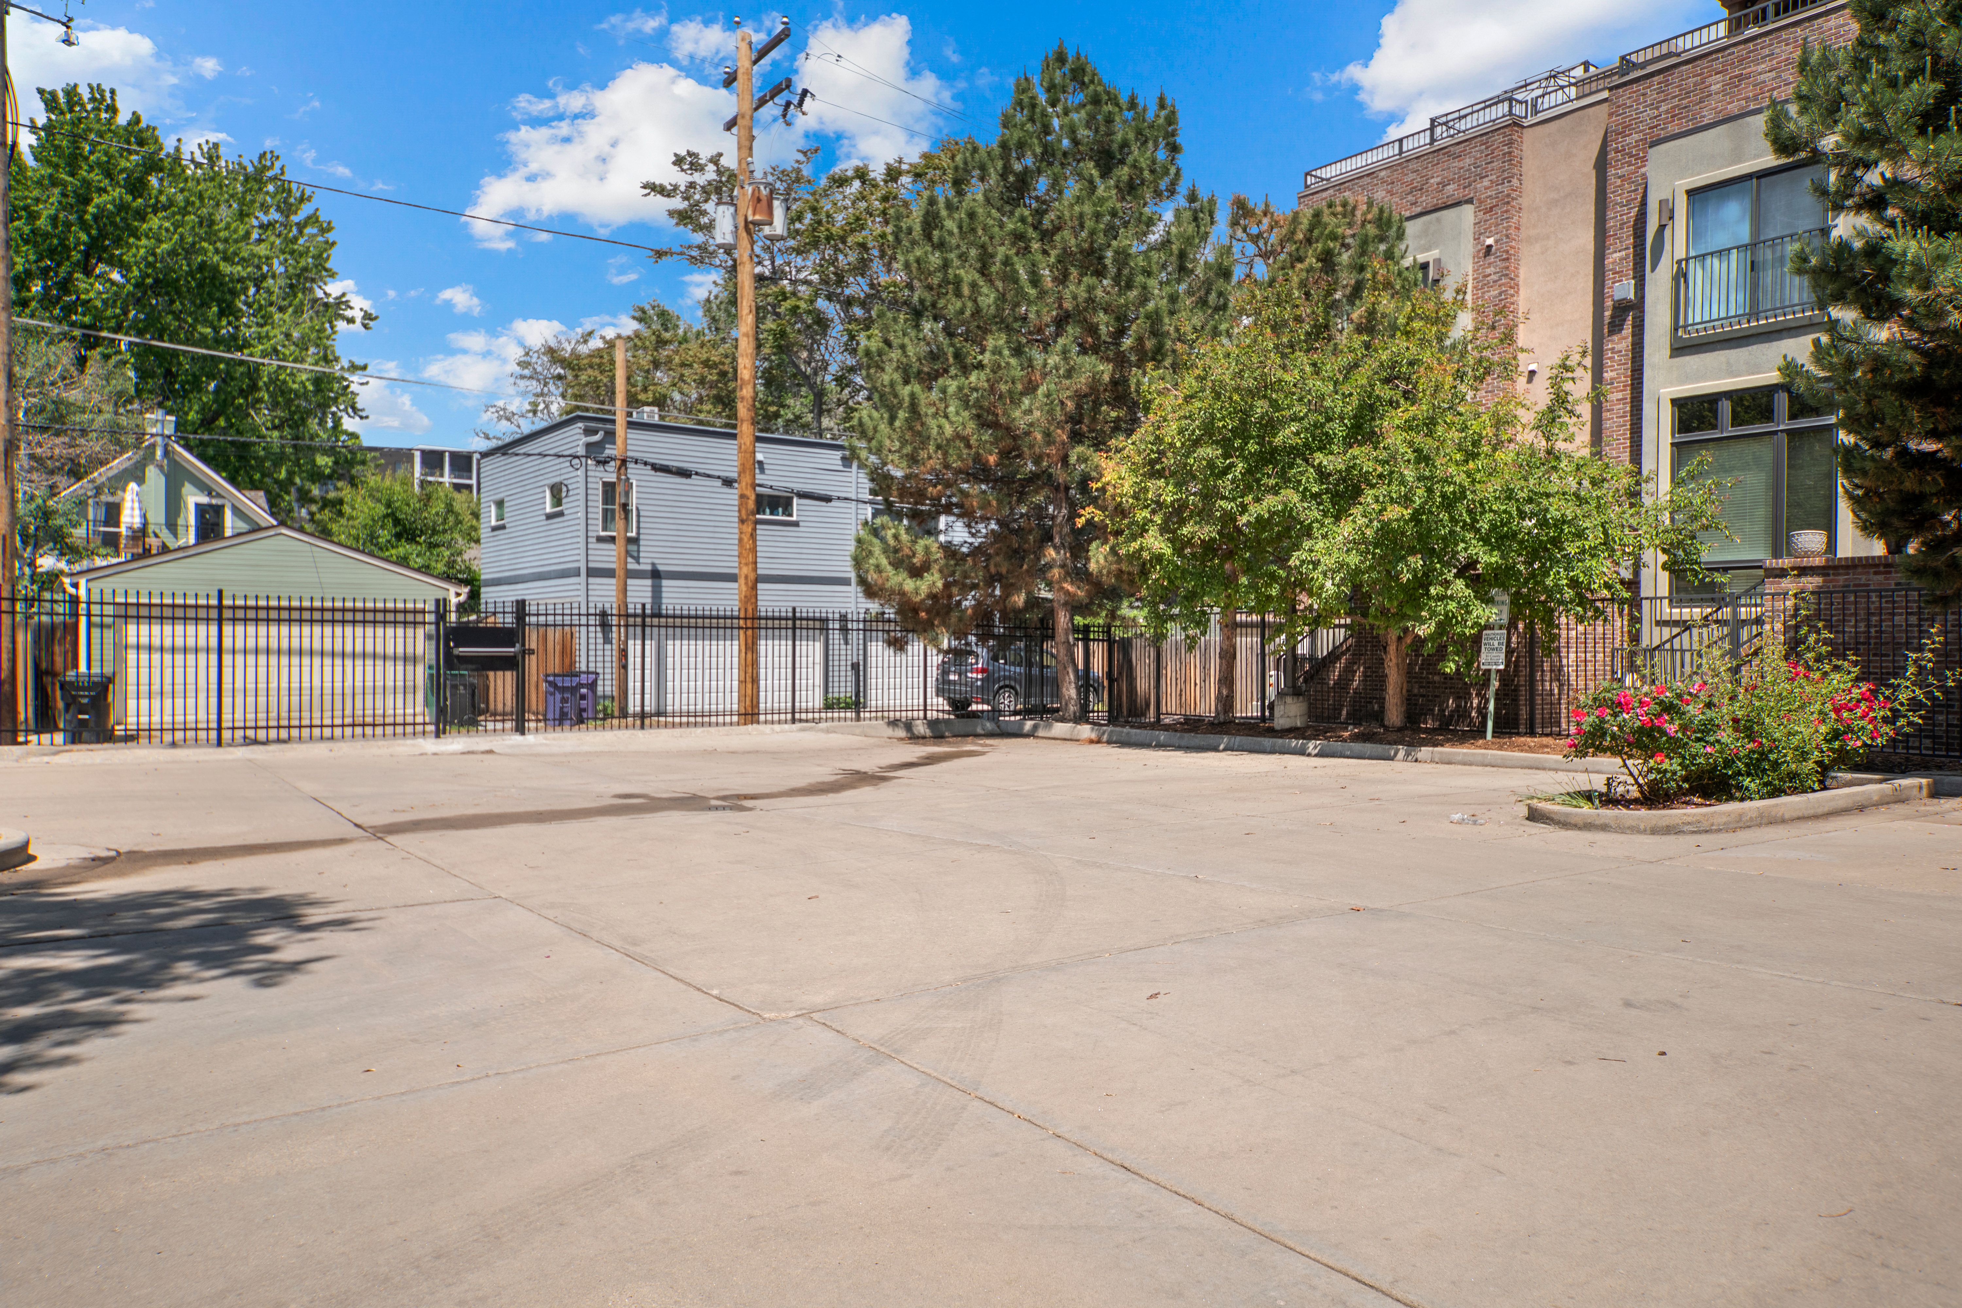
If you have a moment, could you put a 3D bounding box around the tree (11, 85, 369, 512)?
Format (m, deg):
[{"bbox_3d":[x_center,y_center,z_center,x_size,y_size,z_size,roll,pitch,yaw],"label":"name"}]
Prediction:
[{"bbox_3d":[-28.000,-9.500,46.500,12.000,21.000,12.000,0,1,0],"label":"tree"}]

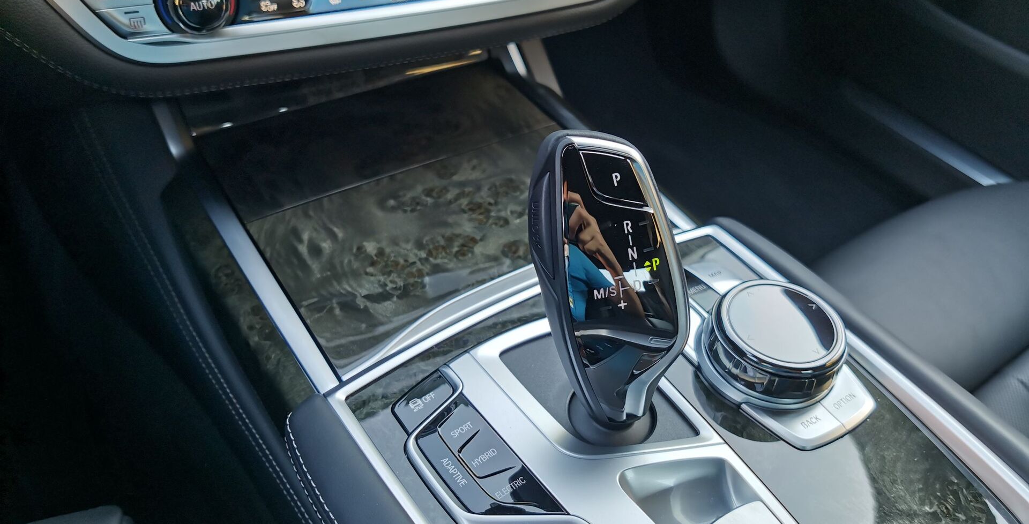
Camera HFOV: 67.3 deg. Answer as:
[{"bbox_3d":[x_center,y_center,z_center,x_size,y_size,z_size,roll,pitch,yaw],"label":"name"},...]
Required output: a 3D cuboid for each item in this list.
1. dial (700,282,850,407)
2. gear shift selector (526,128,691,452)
[{"bbox_3d":[0.106,0.032,0.317,0.054,0.021,0.054,1,40,-1],"label":"dial"},{"bbox_3d":[0.035,0.013,0.278,0.054,0.110,0.045,-21,33,-25],"label":"gear shift selector"}]

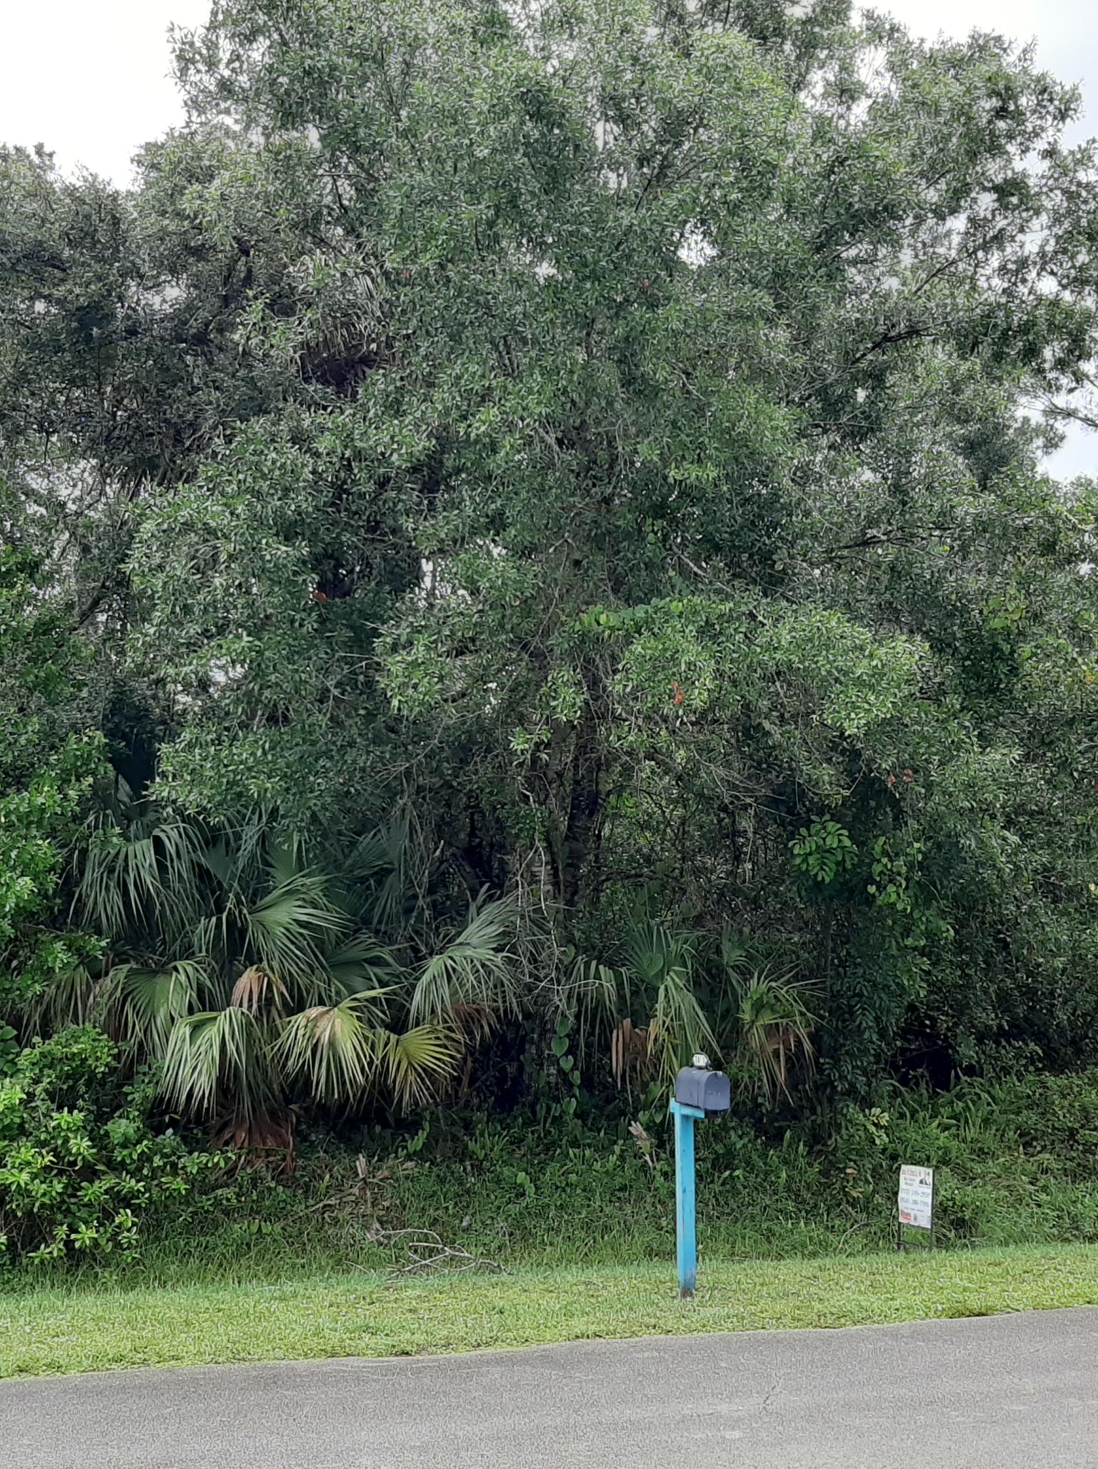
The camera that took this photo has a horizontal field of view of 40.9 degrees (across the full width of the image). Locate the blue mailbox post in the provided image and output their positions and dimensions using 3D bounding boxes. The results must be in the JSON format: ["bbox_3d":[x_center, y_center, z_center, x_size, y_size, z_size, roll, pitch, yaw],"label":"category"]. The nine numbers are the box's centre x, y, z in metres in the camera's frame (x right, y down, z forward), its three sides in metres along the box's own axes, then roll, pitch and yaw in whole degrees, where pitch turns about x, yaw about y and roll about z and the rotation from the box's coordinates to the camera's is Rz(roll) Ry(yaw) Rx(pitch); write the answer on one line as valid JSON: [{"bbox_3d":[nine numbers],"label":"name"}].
[{"bbox_3d":[0.930,2.700,8.992,0.180,1.440,0.560,4,-11,-15],"label":"blue mailbox post"}]

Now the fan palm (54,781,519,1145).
[{"bbox_3d":[-2.171,2.181,12.100,3.400,3.100,3.100,4,-11,-15],"label":"fan palm"}]

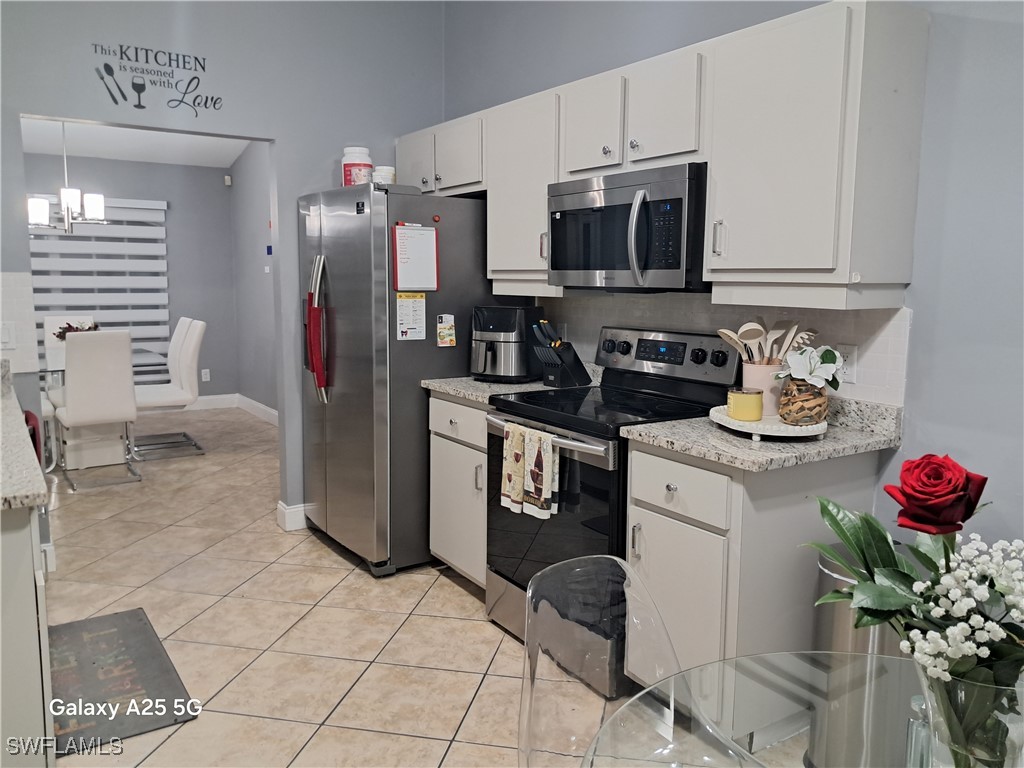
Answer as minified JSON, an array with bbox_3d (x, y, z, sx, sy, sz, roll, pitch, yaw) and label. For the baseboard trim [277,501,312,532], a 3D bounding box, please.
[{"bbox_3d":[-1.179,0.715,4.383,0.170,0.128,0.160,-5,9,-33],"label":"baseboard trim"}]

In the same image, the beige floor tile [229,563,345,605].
[{"bbox_3d":[-0.978,0.896,3.575,0.410,0.012,0.410,2,8,11],"label":"beige floor tile"}]

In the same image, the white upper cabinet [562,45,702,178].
[{"bbox_3d":[0.516,-0.935,2.873,0.311,0.368,0.773,-5,9,-33],"label":"white upper cabinet"}]

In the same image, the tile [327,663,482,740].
[{"bbox_3d":[-0.339,1.042,2.639,0.418,0.012,0.418,2,8,12],"label":"tile"}]

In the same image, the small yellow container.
[{"bbox_3d":[0.735,0.066,2.517,0.103,0.090,0.103,1,8,0],"label":"small yellow container"}]

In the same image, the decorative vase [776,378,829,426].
[{"bbox_3d":[0.869,0.048,2.378,0.152,0.140,0.152,-5,9,-33],"label":"decorative vase"}]

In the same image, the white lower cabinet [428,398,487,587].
[{"bbox_3d":[0.038,0.448,3.599,0.630,0.835,0.565,-5,9,-33],"label":"white lower cabinet"}]

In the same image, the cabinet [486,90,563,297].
[{"bbox_3d":[0.166,-0.812,3.535,0.324,0.830,0.593,-4,9,-34],"label":"cabinet"}]

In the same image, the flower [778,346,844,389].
[{"bbox_3d":[0.857,-0.049,2.285,0.185,0.120,0.160,3,8,20],"label":"flower"}]

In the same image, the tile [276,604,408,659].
[{"bbox_3d":[-0.664,0.973,3.121,0.413,0.010,0.413,2,8,11],"label":"tile"}]

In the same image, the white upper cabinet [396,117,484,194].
[{"bbox_3d":[-0.252,-1.104,4.013,0.311,0.349,0.930,-5,9,-33],"label":"white upper cabinet"}]

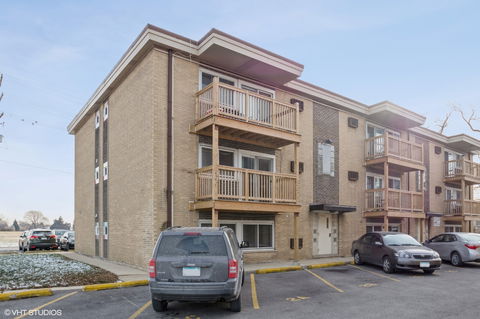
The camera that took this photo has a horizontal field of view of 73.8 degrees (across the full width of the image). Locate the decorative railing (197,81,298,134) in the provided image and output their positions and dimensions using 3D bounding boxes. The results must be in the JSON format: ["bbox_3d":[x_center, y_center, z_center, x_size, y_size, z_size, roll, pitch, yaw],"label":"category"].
[{"bbox_3d":[0.361,-1.644,12.402,4.000,1.200,1.300,8,-14,-36],"label":"decorative railing"}]

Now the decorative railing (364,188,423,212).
[{"bbox_3d":[8.816,2.355,18.291,3.850,1.143,1.300,6,-10,-36],"label":"decorative railing"}]

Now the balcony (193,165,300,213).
[{"bbox_3d":[0.342,1.199,11.998,3.950,1.400,1.400,6,-10,-36],"label":"balcony"}]

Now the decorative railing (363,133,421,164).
[{"bbox_3d":[8.816,-0.473,18.291,3.850,1.180,1.300,6,-10,-36],"label":"decorative railing"}]

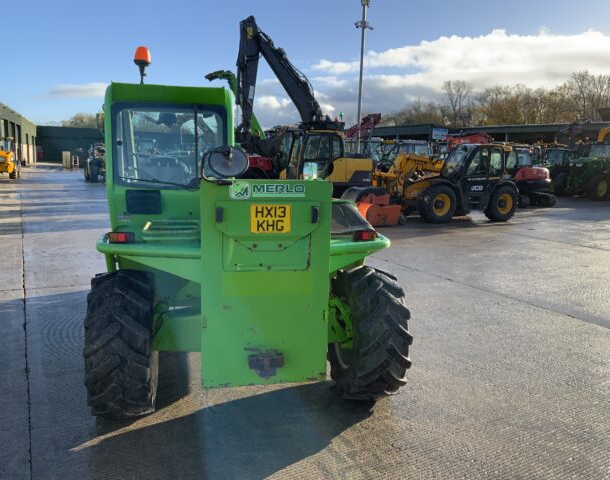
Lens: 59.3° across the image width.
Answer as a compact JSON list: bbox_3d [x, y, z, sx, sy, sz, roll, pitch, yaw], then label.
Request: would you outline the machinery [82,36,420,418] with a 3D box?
[{"bbox_3d":[-0.747,-0.362,5.657,2.256,2.750,4.700,0,9,-13],"label":"machinery"}]

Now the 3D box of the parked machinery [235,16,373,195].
[{"bbox_3d":[0.010,-4.235,18.755,5.500,6.550,2.550,-4,10,-32],"label":"parked machinery"}]

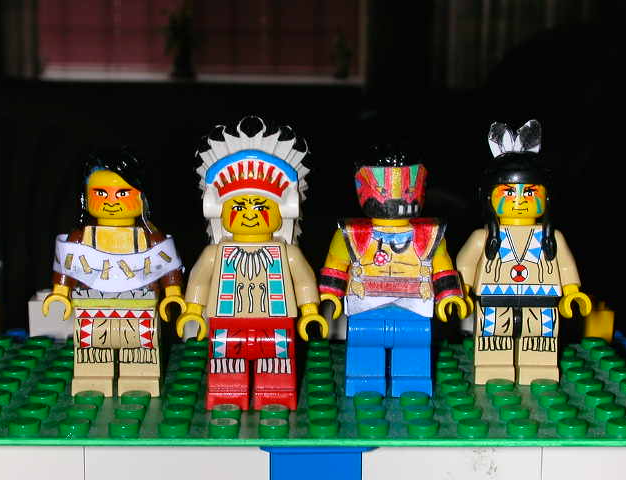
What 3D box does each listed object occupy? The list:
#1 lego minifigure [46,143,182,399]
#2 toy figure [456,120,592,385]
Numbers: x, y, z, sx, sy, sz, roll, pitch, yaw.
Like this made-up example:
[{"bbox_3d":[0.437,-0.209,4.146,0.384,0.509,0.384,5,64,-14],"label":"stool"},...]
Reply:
[{"bbox_3d":[-0.034,0.006,0.236,0.025,0.043,0.015,0,9,-1],"label":"lego minifigure"},{"bbox_3d":[0.038,0.002,0.245,0.025,0.048,0.015,0,9,-1],"label":"toy figure"}]

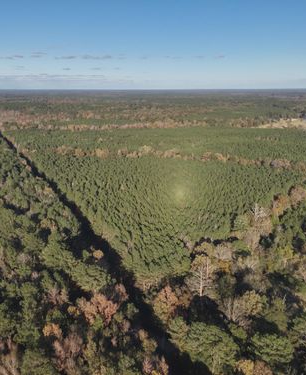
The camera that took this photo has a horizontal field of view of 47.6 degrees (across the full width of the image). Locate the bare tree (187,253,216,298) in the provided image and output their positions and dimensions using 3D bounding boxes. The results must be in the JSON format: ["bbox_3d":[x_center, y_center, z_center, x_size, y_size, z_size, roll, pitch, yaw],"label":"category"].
[{"bbox_3d":[18.000,32.500,128.000,10.200,18.300,9.800,0,16,0],"label":"bare tree"}]

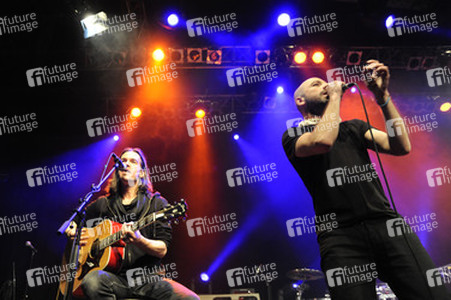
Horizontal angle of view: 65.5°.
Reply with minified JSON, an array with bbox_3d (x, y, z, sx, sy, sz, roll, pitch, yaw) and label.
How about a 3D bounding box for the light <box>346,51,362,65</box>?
[{"bbox_3d":[2.375,-1.766,6.610,0.260,0.260,0.360,0,27,-1],"label":"light"}]

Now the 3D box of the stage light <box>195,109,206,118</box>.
[{"bbox_3d":[-0.585,-0.866,8.200,0.250,0.300,0.250,2,-58,-6],"label":"stage light"}]

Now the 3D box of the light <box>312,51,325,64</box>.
[{"bbox_3d":[1.669,-1.732,6.464,0.260,0.260,0.360,0,24,-1],"label":"light"}]

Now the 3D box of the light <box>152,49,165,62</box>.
[{"bbox_3d":[-1.188,-1.754,6.417,0.260,0.260,0.360,0,22,-1],"label":"light"}]

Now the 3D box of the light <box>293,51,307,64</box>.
[{"bbox_3d":[1.349,-1.721,6.464,0.260,0.260,0.360,1,24,-2],"label":"light"}]

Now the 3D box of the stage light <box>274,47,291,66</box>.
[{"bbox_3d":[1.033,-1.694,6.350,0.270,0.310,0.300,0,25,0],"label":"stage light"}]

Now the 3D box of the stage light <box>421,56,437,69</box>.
[{"bbox_3d":[3.716,-1.589,6.400,0.250,0.300,0.250,-2,-62,6],"label":"stage light"}]

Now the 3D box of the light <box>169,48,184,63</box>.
[{"bbox_3d":[-0.877,-1.748,6.469,0.260,0.260,0.360,1,20,-2],"label":"light"}]

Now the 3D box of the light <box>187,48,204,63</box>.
[{"bbox_3d":[-0.546,-1.737,6.366,0.260,0.260,0.360,1,23,-2],"label":"light"}]

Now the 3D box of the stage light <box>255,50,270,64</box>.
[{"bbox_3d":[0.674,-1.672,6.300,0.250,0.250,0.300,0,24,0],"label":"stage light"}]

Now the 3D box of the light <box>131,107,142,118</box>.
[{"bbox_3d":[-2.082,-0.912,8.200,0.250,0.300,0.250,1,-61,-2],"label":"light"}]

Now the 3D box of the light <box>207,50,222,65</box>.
[{"bbox_3d":[-0.201,-1.716,6.360,0.260,0.260,0.360,1,27,-3],"label":"light"}]

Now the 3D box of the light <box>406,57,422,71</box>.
[{"bbox_3d":[3.695,-1.755,7.016,0.260,0.260,0.360,1,23,-2],"label":"light"}]

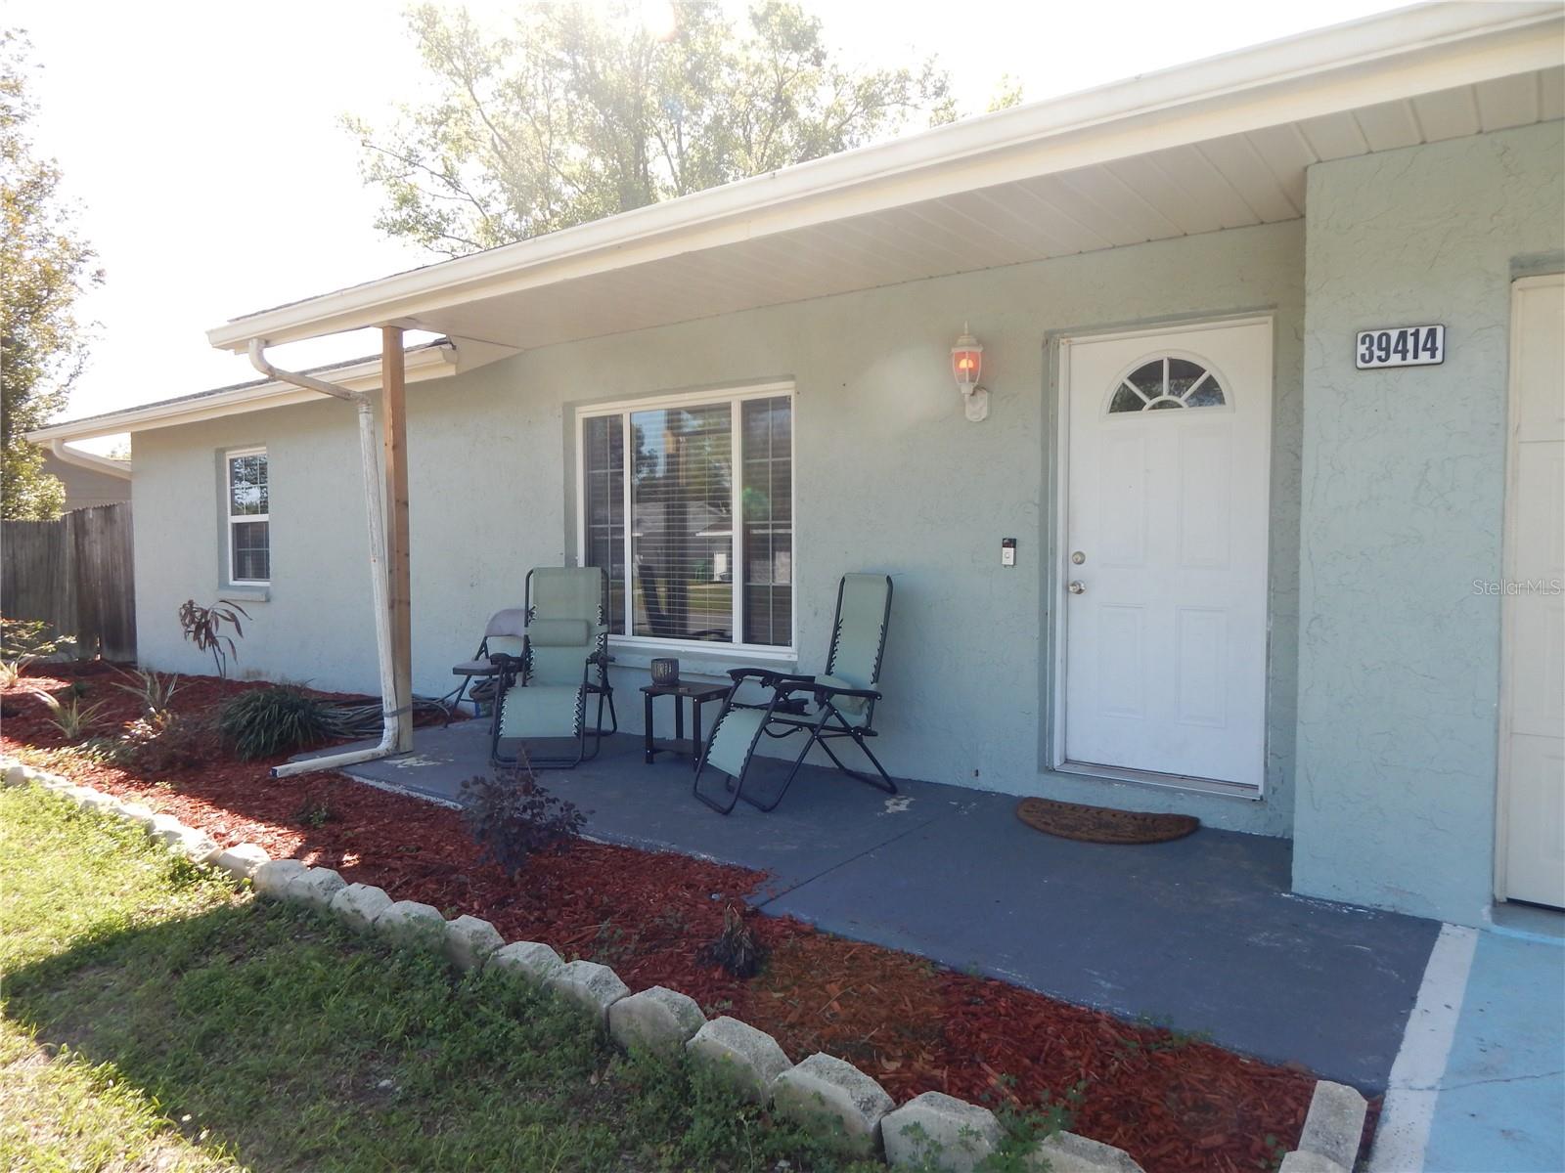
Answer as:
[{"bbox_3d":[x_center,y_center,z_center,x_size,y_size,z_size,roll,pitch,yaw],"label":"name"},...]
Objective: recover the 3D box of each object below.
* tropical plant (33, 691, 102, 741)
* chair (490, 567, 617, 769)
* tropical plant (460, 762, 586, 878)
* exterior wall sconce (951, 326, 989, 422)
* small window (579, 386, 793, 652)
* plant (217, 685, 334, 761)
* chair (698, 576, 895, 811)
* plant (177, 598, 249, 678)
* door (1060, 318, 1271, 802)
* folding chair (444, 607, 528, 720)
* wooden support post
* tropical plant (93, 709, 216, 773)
[{"bbox_3d":[-4.800,0.866,6.680,0.430,0.340,0.420,2,3,36],"label":"tropical plant"},{"bbox_3d":[-1.375,0.434,5.970,0.660,1.100,1.000,0,3,0],"label":"chair"},{"bbox_3d":[-1.011,0.906,3.870,0.470,0.450,0.450,0,3,0],"label":"tropical plant"},{"bbox_3d":[0.904,-1.047,4.835,0.165,0.475,0.205,2,3,35],"label":"exterior wall sconce"},{"bbox_3d":[-0.648,-0.397,6.295,1.860,1.600,0.090,2,3,36],"label":"small window"},{"bbox_3d":[-3.215,0.822,6.284,0.660,0.380,0.640,2,3,35],"label":"plant"},{"bbox_3d":[0.048,0.487,5.004,0.960,1.090,0.660,-2,3,-28],"label":"chair"},{"bbox_3d":[-5.299,0.484,9.260,0.620,0.760,0.560,2,3,36],"label":"plant"},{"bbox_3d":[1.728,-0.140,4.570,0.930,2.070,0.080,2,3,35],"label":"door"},{"bbox_3d":[-1.993,0.573,6.825,0.460,0.770,0.480,1,3,27],"label":"folding chair"},{"bbox_3d":[-2.306,-0.269,5.973,0.089,2.530,0.089,2,3,35],"label":"wooden support post"},{"bbox_3d":[-3.777,0.878,5.976,0.660,0.310,0.600,2,3,35],"label":"tropical plant"}]

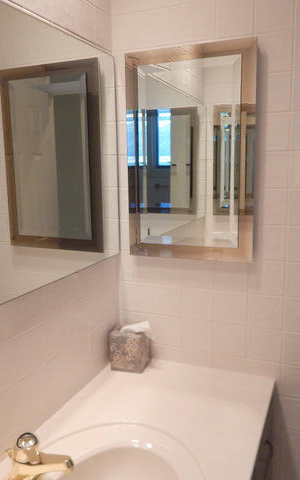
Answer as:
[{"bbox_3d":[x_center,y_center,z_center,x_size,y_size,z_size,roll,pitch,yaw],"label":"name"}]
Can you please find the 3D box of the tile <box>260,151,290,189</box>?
[{"bbox_3d":[0.358,-0.206,1.209,0.108,0.108,0.010,3,10,22],"label":"tile"}]

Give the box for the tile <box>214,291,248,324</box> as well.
[{"bbox_3d":[0.264,0.221,1.320,0.108,0.108,0.010,3,10,22],"label":"tile"}]

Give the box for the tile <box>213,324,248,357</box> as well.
[{"bbox_3d":[0.264,0.328,1.336,0.108,0.108,0.008,3,10,22],"label":"tile"}]

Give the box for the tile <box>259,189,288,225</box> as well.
[{"bbox_3d":[0.359,-0.098,1.226,0.108,0.108,0.010,3,10,22],"label":"tile"}]

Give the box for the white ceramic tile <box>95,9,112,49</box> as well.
[{"bbox_3d":[-0.147,-0.654,1.276,0.008,0.108,0.108,3,10,22],"label":"white ceramic tile"}]

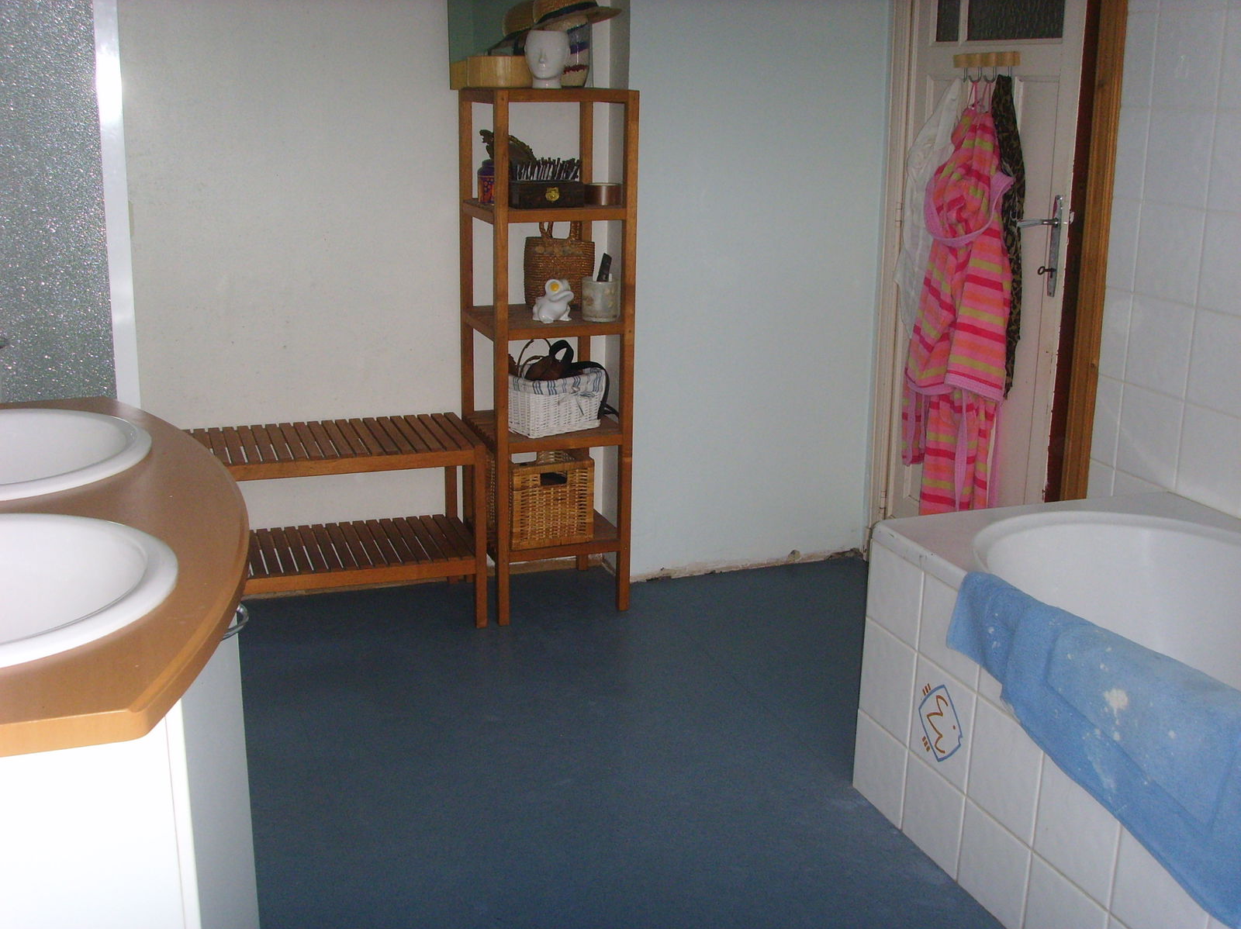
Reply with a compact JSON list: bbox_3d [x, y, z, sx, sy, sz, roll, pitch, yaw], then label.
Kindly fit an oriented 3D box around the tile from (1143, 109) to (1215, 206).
[{"bbox_3d":[1.161,-0.637,2.903,0.010,0.196,0.195,-4,16,-19],"label":"tile"}]

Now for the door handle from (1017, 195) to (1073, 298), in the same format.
[{"bbox_3d":[0.995,-0.527,3.358,0.056,0.239,0.108,-4,16,-19],"label":"door handle"}]

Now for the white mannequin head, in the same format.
[{"bbox_3d":[-0.186,-1.030,3.554,0.116,0.142,0.145,3,15,6],"label":"white mannequin head"}]

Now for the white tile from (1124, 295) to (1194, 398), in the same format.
[{"bbox_3d":[1.157,-0.253,2.997,0.010,0.198,0.196,-4,16,-19],"label":"white tile"}]

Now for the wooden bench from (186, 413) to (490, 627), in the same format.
[{"bbox_3d":[-0.790,0.177,3.726,0.800,0.499,0.390,-4,16,-19],"label":"wooden bench"}]

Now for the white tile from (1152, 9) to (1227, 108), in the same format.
[{"bbox_3d":[1.161,-0.826,2.859,0.010,0.197,0.196,-4,16,-19],"label":"white tile"}]

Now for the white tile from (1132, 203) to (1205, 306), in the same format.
[{"bbox_3d":[1.159,-0.446,2.949,0.010,0.199,0.195,-4,16,-19],"label":"white tile"}]

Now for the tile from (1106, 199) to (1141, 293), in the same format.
[{"bbox_3d":[1.111,-0.483,3.077,0.010,0.199,0.092,-4,16,-19],"label":"tile"}]

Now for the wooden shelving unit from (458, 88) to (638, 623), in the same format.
[{"bbox_3d":[-0.205,-0.301,3.818,0.374,1.394,0.392,-4,16,-19],"label":"wooden shelving unit"}]

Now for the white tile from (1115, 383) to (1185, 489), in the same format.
[{"bbox_3d":[1.155,-0.061,3.046,0.010,0.198,0.196,-4,16,-19],"label":"white tile"}]

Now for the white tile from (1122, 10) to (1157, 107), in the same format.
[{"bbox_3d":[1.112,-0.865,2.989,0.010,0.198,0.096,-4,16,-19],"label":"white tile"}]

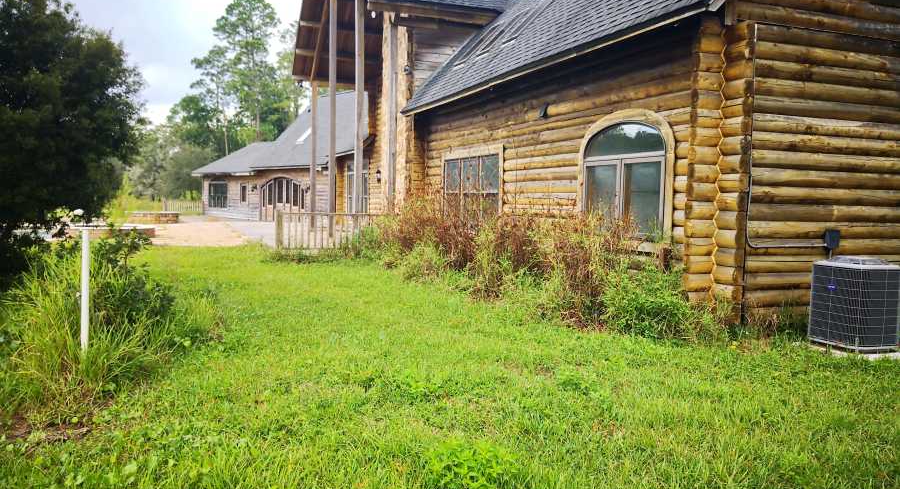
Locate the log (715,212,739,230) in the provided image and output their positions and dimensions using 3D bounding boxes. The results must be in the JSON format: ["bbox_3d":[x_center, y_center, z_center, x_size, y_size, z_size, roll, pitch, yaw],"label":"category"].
[{"bbox_3d":[3.044,-0.256,7.620,0.197,0.202,0.335,0,4,-20],"label":"log"}]

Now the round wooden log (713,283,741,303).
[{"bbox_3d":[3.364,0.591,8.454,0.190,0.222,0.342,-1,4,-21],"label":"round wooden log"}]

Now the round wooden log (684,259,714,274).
[{"bbox_3d":[2.758,0.226,7.789,0.335,0.197,0.197,0,4,-20],"label":"round wooden log"}]

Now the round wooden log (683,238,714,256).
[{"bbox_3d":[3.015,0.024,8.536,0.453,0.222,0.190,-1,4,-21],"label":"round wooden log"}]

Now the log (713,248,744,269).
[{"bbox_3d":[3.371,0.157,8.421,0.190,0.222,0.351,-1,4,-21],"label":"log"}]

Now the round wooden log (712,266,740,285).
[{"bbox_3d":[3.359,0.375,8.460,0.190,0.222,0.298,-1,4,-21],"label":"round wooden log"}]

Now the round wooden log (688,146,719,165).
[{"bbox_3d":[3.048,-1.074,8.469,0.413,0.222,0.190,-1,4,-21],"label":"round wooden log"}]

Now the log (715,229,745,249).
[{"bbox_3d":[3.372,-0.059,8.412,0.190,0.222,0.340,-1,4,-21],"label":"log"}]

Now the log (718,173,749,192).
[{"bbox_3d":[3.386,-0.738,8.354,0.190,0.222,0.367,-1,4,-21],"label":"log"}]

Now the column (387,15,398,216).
[{"bbox_3d":[-1.332,-2.532,16.353,0.187,5.516,0.187,0,4,-20],"label":"column"}]

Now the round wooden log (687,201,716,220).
[{"bbox_3d":[2.771,-0.372,7.748,0.335,0.202,0.197,0,4,-20],"label":"round wooden log"}]

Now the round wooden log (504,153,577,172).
[{"bbox_3d":[1.527,-1.361,11.727,0.177,0.197,2.659,0,4,-20],"label":"round wooden log"}]

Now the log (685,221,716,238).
[{"bbox_3d":[2.767,-0.172,7.762,0.335,0.202,0.197,0,4,-20],"label":"log"}]

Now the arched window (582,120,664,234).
[{"bbox_3d":[2.315,-0.914,9.463,0.099,1.478,1.950,0,4,-20],"label":"arched window"}]

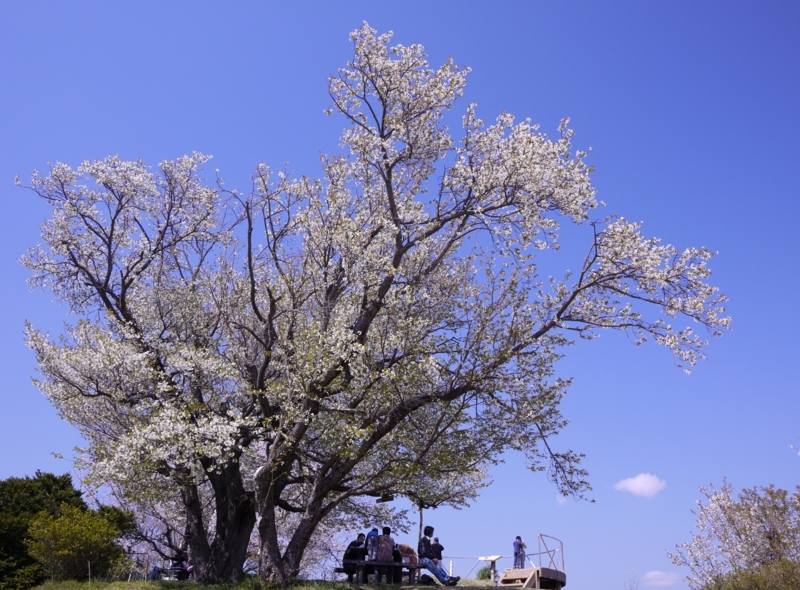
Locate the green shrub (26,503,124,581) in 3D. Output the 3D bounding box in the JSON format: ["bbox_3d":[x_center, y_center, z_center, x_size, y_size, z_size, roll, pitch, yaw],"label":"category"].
[{"bbox_3d":[-8.330,6.366,23.729,2.300,1.950,2.100,0,-19,0],"label":"green shrub"}]

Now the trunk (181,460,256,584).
[{"bbox_3d":[-4.157,5.199,21.171,1.550,2.850,1.250,0,-19,0],"label":"trunk"}]

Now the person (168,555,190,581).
[{"bbox_3d":[-6.069,7.527,25.442,0.700,0.780,0.550,-11,-22,29],"label":"person"}]

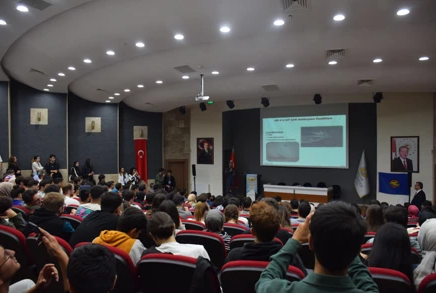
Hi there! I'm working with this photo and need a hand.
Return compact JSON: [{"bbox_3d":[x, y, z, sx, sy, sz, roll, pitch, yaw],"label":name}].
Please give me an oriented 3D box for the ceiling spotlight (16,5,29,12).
[{"bbox_3d":[-3.939,-2.774,6.650,0.200,0.080,0.200,0,0,0],"label":"ceiling spotlight"}]

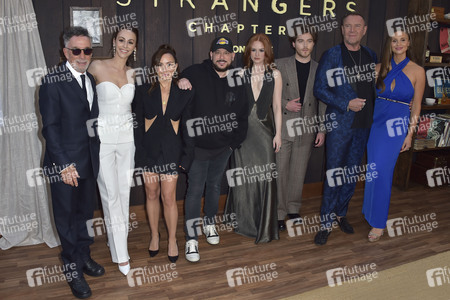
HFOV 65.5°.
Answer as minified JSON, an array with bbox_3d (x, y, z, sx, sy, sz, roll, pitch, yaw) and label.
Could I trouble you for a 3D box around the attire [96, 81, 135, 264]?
[{"bbox_3d":[-0.798,0.187,2.575,0.310,1.380,0.300,-5,14,-24],"label":"attire"}]

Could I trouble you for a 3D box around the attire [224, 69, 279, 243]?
[{"bbox_3d":[0.243,0.048,3.092,0.460,1.490,0.420,2,13,6],"label":"attire"}]

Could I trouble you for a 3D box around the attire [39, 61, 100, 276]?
[{"bbox_3d":[-1.040,0.159,2.436,0.480,1.470,0.340,-10,17,-41],"label":"attire"}]

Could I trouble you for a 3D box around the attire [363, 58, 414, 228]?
[{"bbox_3d":[1.458,-0.016,3.140,0.400,1.520,0.320,8,14,29],"label":"attire"}]

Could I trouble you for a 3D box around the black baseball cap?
[{"bbox_3d":[-0.019,-0.790,2.630,0.178,0.130,0.260,2,12,1],"label":"black baseball cap"}]

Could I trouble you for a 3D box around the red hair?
[{"bbox_3d":[0.282,-0.805,2.899,0.250,0.310,0.250,2,13,7],"label":"red hair"}]

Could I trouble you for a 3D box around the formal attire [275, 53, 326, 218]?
[{"bbox_3d":[0.729,-0.098,3.426,0.510,1.540,0.310,1,13,2],"label":"formal attire"}]

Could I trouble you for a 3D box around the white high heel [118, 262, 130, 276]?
[{"bbox_3d":[-0.765,0.837,2.648,0.080,0.120,0.230,-4,13,-21],"label":"white high heel"}]

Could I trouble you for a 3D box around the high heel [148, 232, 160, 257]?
[{"bbox_3d":[-0.580,0.768,2.896,0.080,0.130,0.220,1,12,0],"label":"high heel"}]

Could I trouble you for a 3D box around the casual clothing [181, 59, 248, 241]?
[{"bbox_3d":[-0.084,0.026,2.921,0.570,1.500,0.400,-1,13,-9],"label":"casual clothing"}]

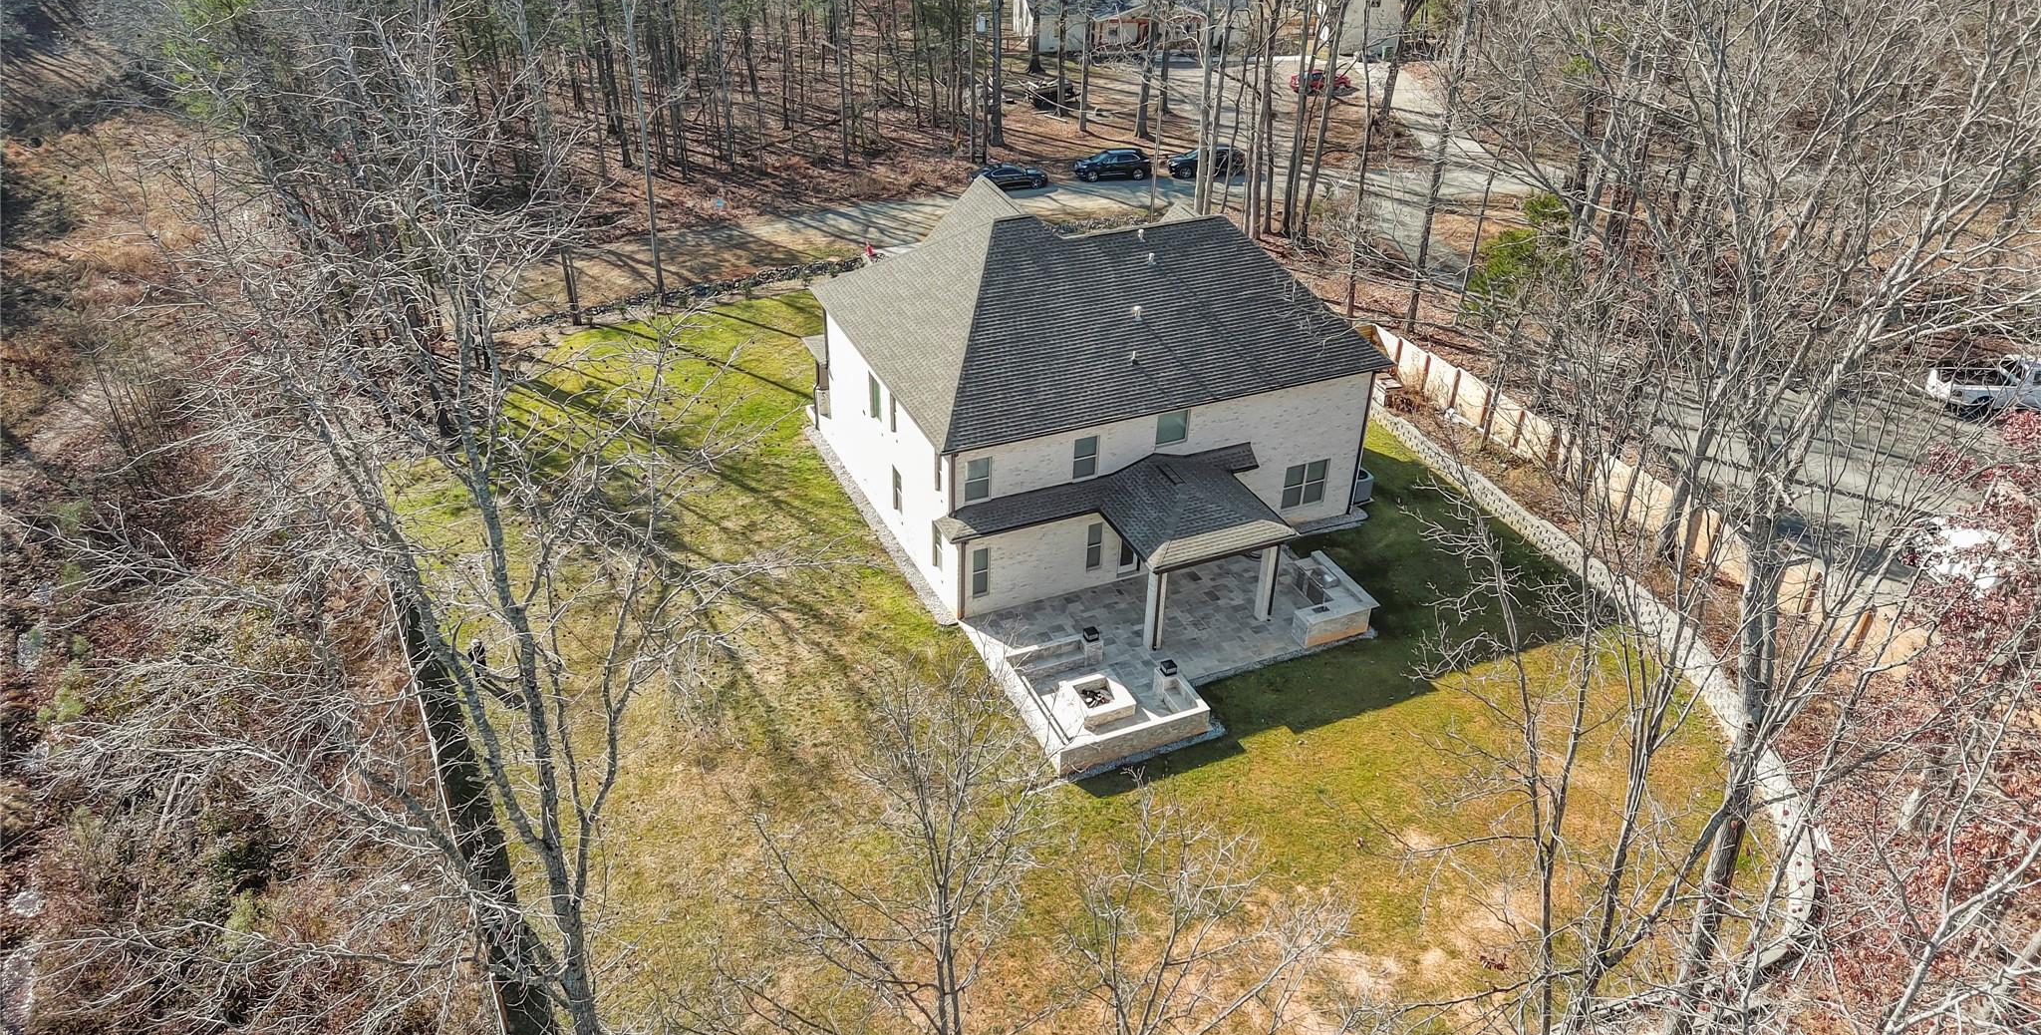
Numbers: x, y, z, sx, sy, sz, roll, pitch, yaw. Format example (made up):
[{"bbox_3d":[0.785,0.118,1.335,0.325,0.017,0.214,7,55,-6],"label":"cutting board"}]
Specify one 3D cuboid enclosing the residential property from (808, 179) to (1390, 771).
[{"bbox_3d":[3.794,-4.656,45.819,16.400,11.250,22.800,-12,34,-21],"label":"residential property"}]

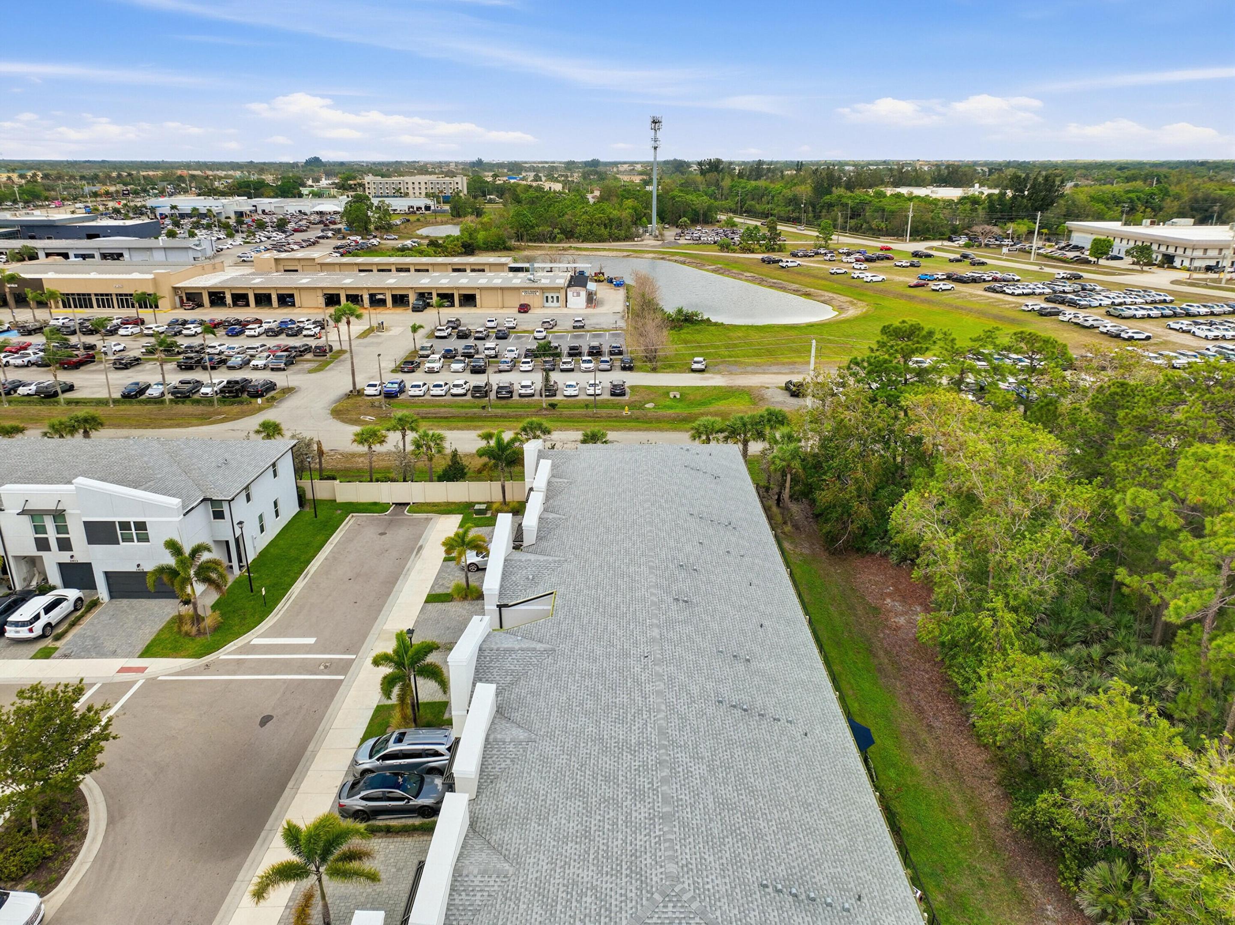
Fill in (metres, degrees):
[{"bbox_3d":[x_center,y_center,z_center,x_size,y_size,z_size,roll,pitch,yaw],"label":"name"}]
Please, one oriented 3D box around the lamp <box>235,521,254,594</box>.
[{"bbox_3d":[-24.200,6.196,55.764,0.550,5.100,0.550,0,19,0],"label":"lamp"}]

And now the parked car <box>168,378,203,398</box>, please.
[{"bbox_3d":[-52.250,-9.202,104.207,2.020,1.900,5.800,-2,20,-5],"label":"parked car"}]

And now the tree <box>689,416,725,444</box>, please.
[{"bbox_3d":[7.593,-0.844,73.465,3.100,6.351,3.100,0,20,0],"label":"tree"}]

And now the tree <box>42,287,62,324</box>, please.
[{"bbox_3d":[-97.600,-27.073,147.946,2.950,6.300,2.950,0,19,0],"label":"tree"}]

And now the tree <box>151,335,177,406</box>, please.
[{"bbox_3d":[-51.846,-10.927,98.957,3.009,8.653,2.799,-10,22,-26],"label":"tree"}]

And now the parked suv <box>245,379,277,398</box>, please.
[{"bbox_3d":[-43.771,-9.345,105.497,1.870,1.700,4.700,1,20,2],"label":"parked suv"}]

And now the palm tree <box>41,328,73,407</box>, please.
[{"bbox_3d":[-63.542,-10.903,98.300,2.719,9.046,2.528,-12,23,-31],"label":"palm tree"}]

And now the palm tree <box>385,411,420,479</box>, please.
[{"bbox_3d":[-18.124,-1.005,72.878,3.000,7.047,3.000,0,20,0],"label":"palm tree"}]

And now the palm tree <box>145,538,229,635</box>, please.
[{"bbox_3d":[-25.500,7.340,51.184,4.450,6.000,4.450,0,19,0],"label":"palm tree"}]

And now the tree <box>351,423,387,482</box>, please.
[{"bbox_3d":[-20.950,-0.249,72.471,3.000,6.100,3.000,0,19,0],"label":"tree"}]

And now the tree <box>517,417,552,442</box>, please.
[{"bbox_3d":[-7.016,-0.804,73.479,2.950,6.266,2.950,0,20,0],"label":"tree"}]

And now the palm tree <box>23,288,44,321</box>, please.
[{"bbox_3d":[-101.837,-27.429,149.835,3.800,6.060,3.800,0,20,0],"label":"palm tree"}]

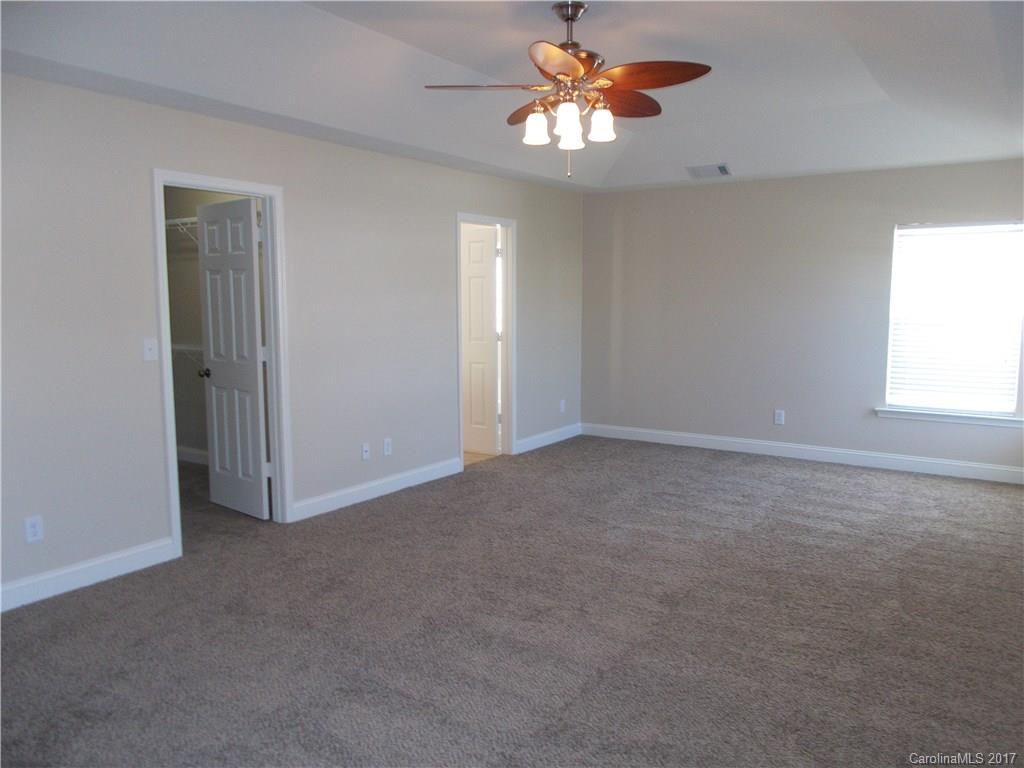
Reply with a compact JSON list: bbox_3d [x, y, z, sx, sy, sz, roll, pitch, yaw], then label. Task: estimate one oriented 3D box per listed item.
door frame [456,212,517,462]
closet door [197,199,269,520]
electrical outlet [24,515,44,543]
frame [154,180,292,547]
[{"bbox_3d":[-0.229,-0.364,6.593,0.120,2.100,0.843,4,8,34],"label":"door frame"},{"bbox_3d":[-1.843,-0.157,5.052,0.695,2.020,0.037,5,9,39],"label":"closet door"},{"bbox_3d":[-2.252,0.686,3.629,0.010,0.118,0.073,4,8,34],"label":"electrical outlet"},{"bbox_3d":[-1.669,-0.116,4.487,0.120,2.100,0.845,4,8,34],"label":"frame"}]

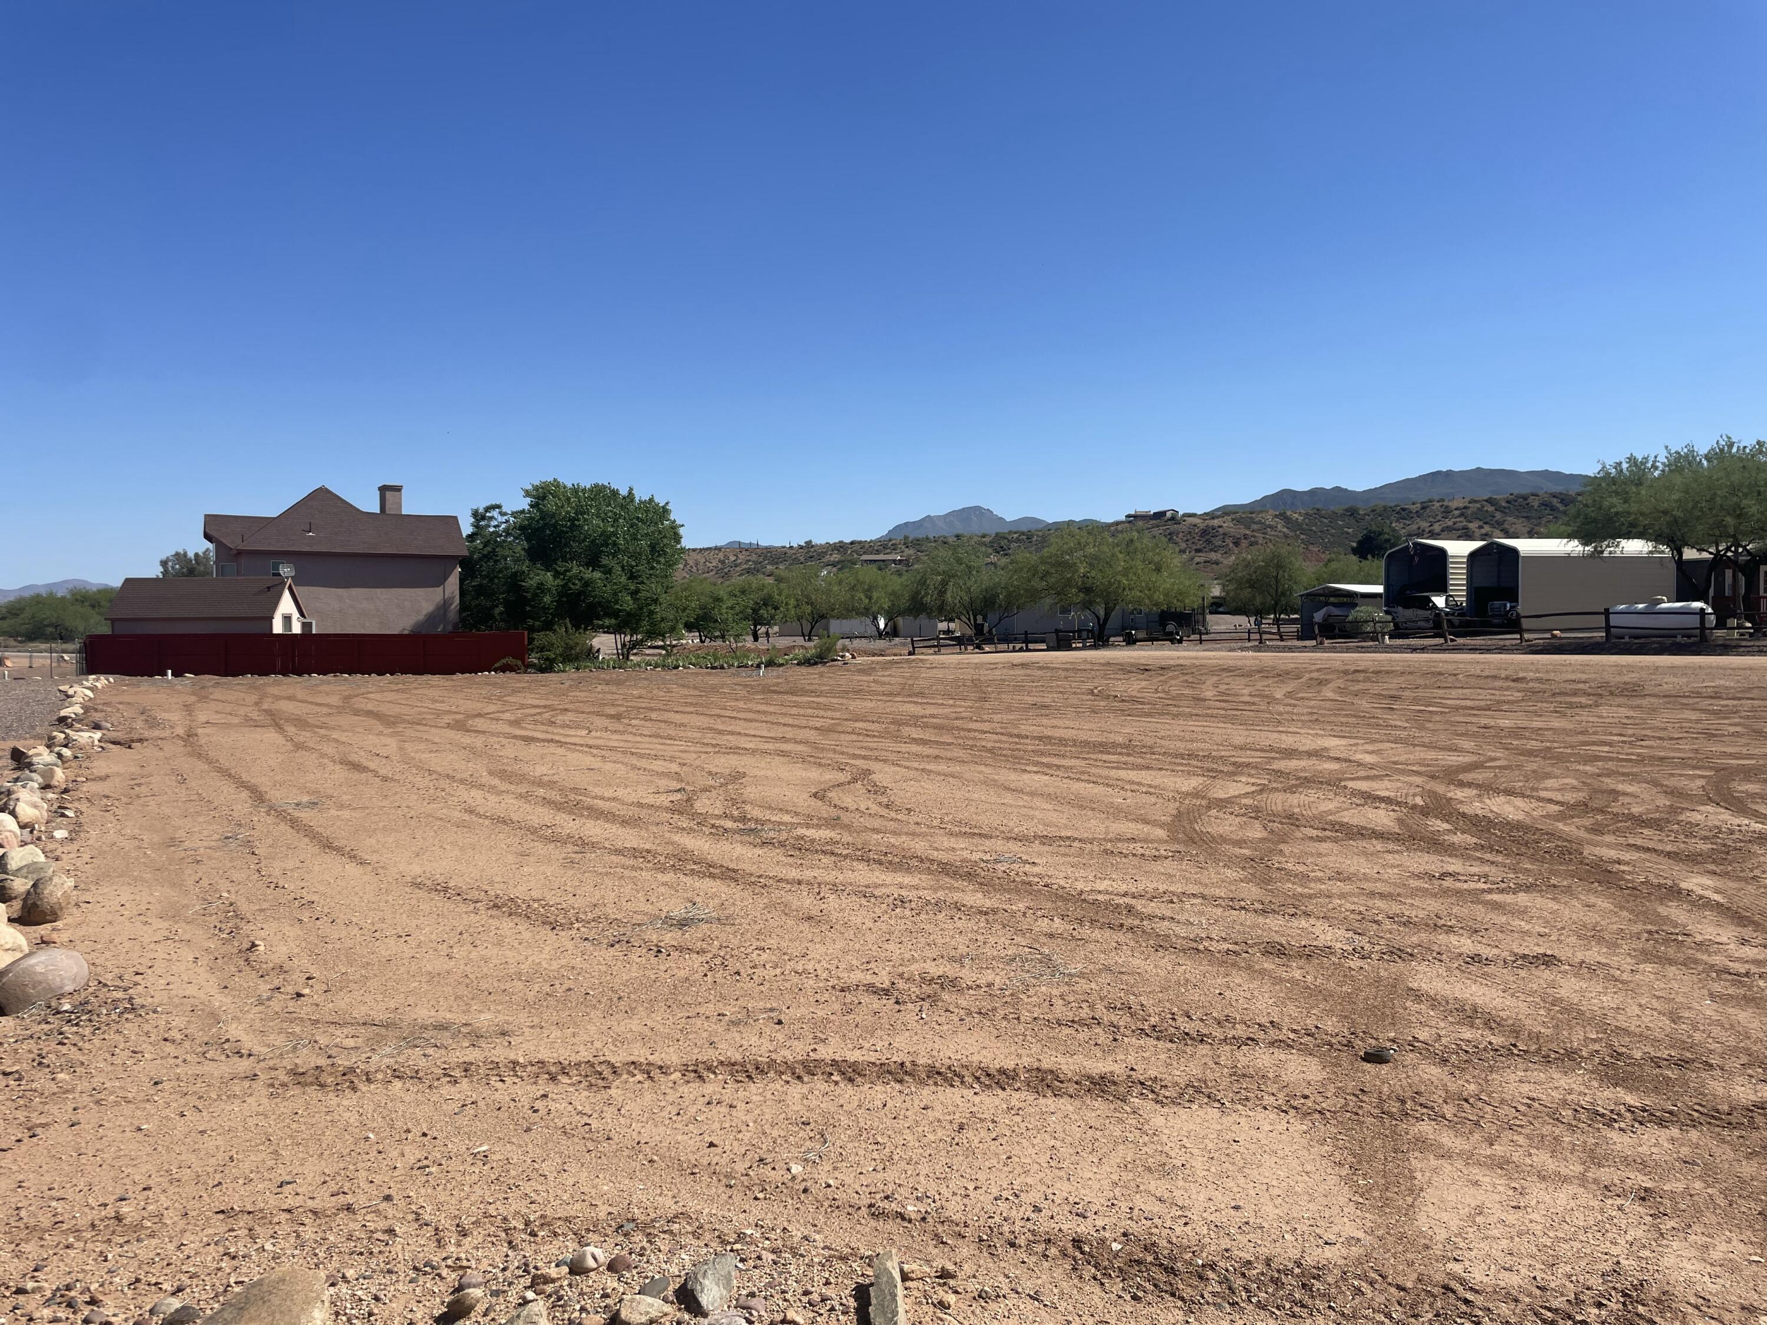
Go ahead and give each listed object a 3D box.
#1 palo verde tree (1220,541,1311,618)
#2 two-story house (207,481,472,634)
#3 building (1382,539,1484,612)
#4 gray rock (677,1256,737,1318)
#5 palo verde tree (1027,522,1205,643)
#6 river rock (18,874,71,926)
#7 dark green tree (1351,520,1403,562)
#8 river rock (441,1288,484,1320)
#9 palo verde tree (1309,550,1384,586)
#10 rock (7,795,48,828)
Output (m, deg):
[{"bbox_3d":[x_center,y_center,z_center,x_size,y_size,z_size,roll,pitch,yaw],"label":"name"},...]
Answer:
[{"bbox_3d":[19.628,-3.641,67.917,4.500,4.951,4.500,1,2,16],"label":"palo verde tree"},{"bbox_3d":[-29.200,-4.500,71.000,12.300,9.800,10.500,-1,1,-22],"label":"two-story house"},{"bbox_3d":[33.902,-4.341,75.203,8.500,5.016,5.600,-1,2,-15],"label":"building"},{"bbox_3d":[-0.395,1.395,2.970,0.125,0.100,0.120,0,2,-8],"label":"gray rock"},{"bbox_3d":[10.659,-3.617,61.000,7.800,5.400,7.300,0,1,0],"label":"palo verde tree"},{"bbox_3d":[-4.423,1.252,7.000,0.270,0.220,0.240,-1,2,-32],"label":"river rock"},{"bbox_3d":[42.763,-7.955,115.000,5.000,8.600,5.000,0,1,0],"label":"dark green tree"},{"bbox_3d":[-0.966,1.482,3.060,0.092,0.056,0.070,-1,1,-20],"label":"river rock"},{"bbox_3d":[30.892,-4.439,88.000,6.300,5.700,6.000,0,1,0],"label":"palo verde tree"},{"bbox_3d":[-6.578,1.146,10.200,0.290,0.220,0.260,-1,2,-33],"label":"rock"}]

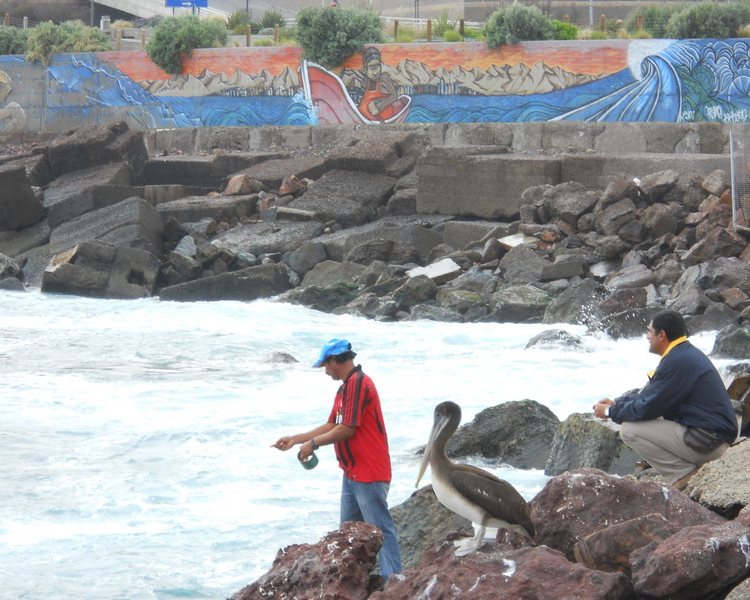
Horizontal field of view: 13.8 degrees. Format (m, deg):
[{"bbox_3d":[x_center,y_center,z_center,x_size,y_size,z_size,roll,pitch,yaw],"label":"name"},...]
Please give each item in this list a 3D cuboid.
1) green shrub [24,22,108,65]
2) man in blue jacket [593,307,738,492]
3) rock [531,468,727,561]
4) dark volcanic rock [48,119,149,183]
[{"bbox_3d":[-9.781,-8.190,98.500,2.600,1.350,1.700,0,2,0],"label":"green shrub"},{"bbox_3d":[1.604,0.560,17.100,0.760,1.000,0.580,1,2,13],"label":"man in blue jacket"},{"bbox_3d":[1.462,1.258,18.000,1.180,0.581,0.850,0,2,0],"label":"rock"},{"bbox_3d":[-8.543,-4.556,95.000,3.000,1.800,2.400,0,2,0],"label":"dark volcanic rock"}]

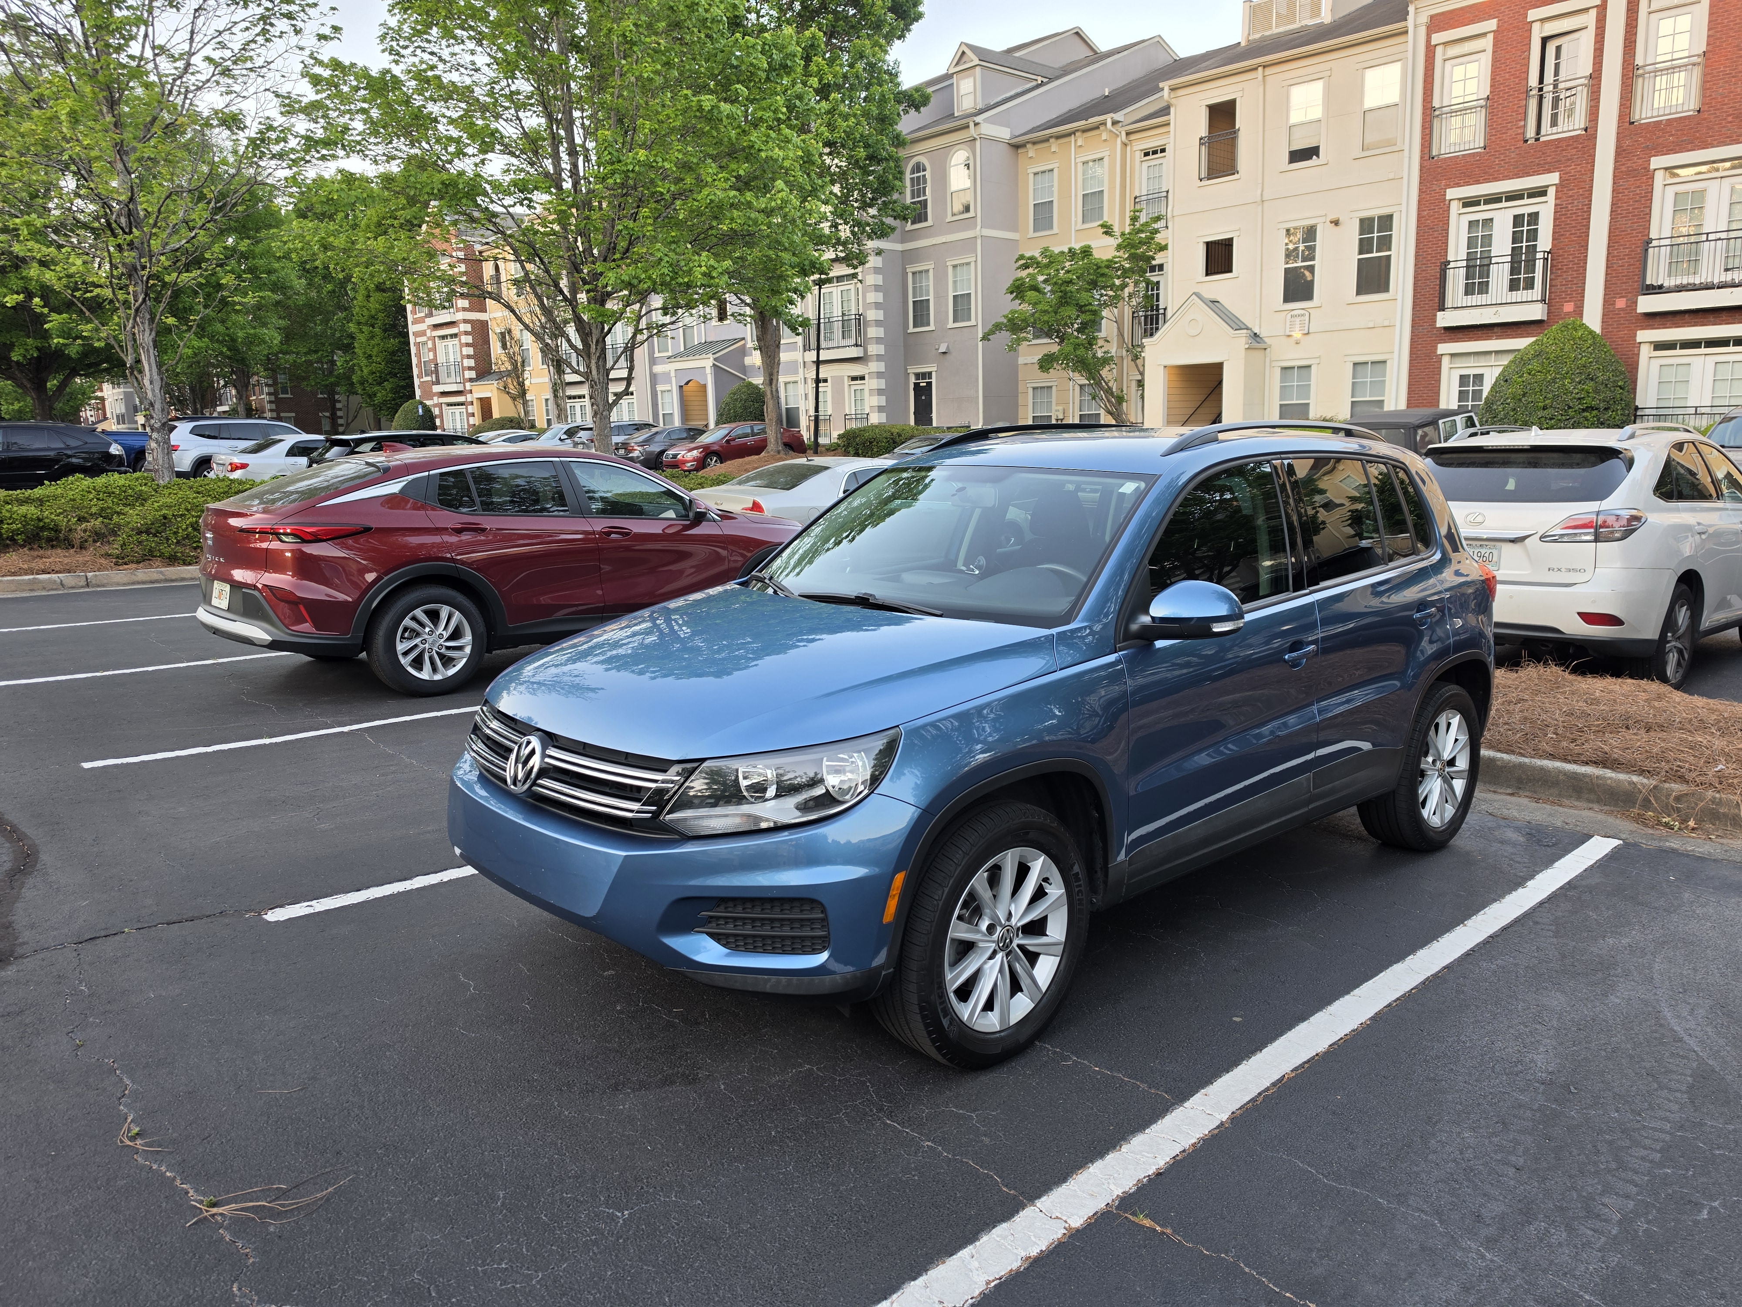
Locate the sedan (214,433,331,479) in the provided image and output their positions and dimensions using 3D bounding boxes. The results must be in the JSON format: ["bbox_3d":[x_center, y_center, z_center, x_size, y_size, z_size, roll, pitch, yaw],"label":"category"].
[{"bbox_3d":[-12.300,-4.250,26.800,4.550,1.470,1.820,-11,14,-40],"label":"sedan"}]

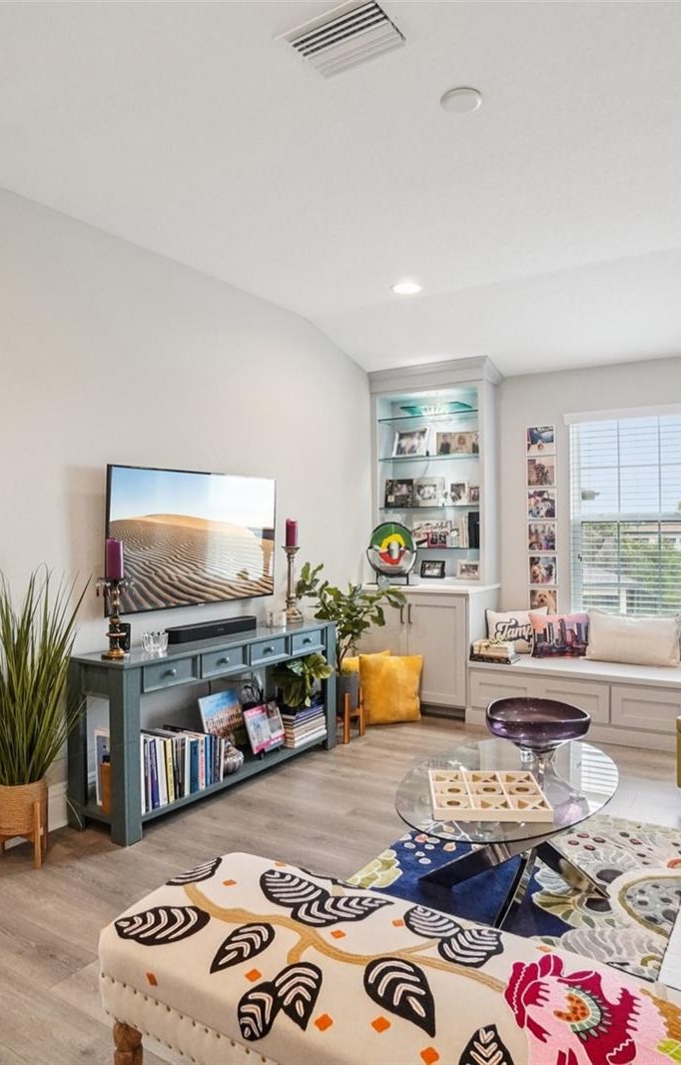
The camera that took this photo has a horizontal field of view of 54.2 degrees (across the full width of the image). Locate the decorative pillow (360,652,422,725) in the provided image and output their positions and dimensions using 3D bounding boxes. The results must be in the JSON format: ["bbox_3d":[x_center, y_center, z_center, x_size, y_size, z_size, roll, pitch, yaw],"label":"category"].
[{"bbox_3d":[0.357,1.105,4.700,0.430,0.450,0.140,0,-17,-5],"label":"decorative pillow"}]

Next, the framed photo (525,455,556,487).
[{"bbox_3d":[1.498,-0.453,4.963,0.213,0.215,0.020,0,0,32],"label":"framed photo"}]

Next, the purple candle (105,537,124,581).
[{"bbox_3d":[-1.023,0.121,3.013,0.076,0.190,0.076,0,0,32],"label":"purple candle"}]

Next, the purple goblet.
[{"bbox_3d":[0.758,0.792,2.550,0.385,0.215,0.370,0,0,33],"label":"purple goblet"}]

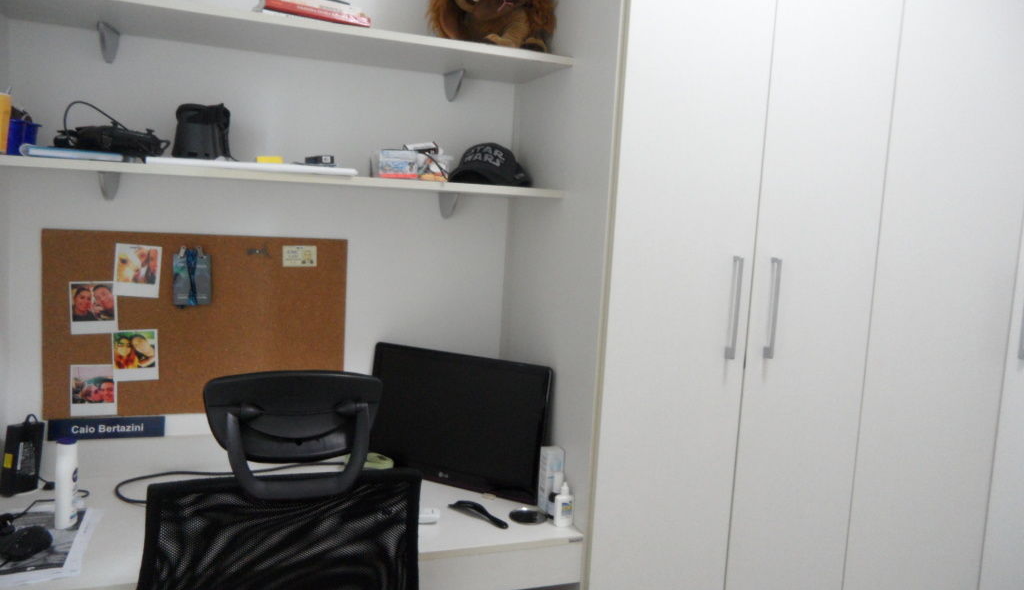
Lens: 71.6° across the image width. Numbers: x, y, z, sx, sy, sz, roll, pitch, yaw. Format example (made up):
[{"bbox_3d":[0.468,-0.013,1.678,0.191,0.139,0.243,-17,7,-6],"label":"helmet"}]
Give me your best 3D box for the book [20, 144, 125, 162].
[{"bbox_3d":[-0.852,-0.274,1.424,0.162,0.015,0.230,1,6,-20],"label":"book"}]

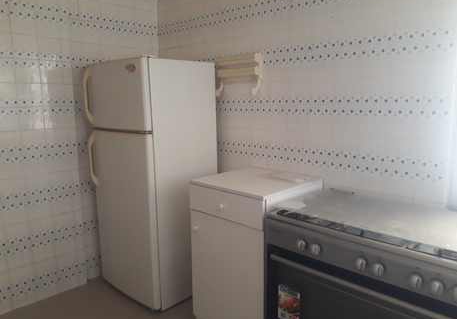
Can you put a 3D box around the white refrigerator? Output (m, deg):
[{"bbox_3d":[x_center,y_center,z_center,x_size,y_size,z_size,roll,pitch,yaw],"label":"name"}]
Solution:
[{"bbox_3d":[-0.531,0.142,2.567,0.617,1.618,0.699,-9,13,-44],"label":"white refrigerator"}]

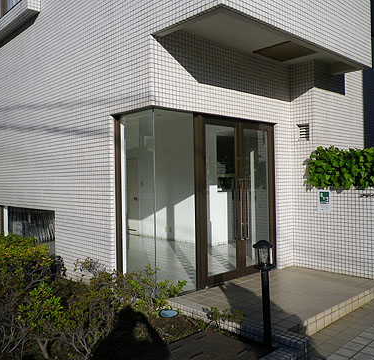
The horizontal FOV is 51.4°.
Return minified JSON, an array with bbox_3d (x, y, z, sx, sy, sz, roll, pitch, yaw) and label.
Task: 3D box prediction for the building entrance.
[{"bbox_3d":[0.215,0.283,5.113,2.210,2.100,0.710,-2,1,-44],"label":"building entrance"}]

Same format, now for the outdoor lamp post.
[{"bbox_3d":[0.668,0.989,3.320,0.170,0.930,0.170,-1,1,0],"label":"outdoor lamp post"}]

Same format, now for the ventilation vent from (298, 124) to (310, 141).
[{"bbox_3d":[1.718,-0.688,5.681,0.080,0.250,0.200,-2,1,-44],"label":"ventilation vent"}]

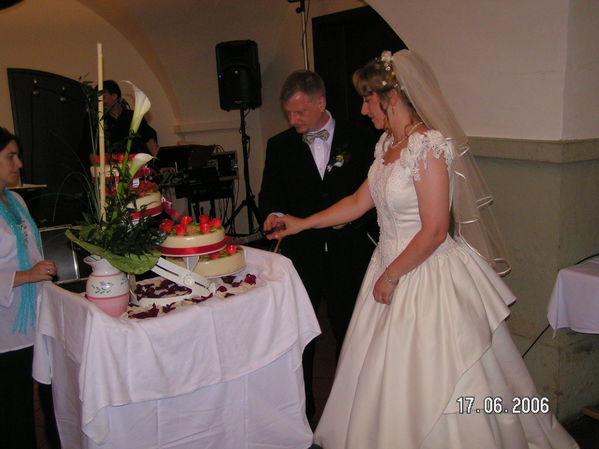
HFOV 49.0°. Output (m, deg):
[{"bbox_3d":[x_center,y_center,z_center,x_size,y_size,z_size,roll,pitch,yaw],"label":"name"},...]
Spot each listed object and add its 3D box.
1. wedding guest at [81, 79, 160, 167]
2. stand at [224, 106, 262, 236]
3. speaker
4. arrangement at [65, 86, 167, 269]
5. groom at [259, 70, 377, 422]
[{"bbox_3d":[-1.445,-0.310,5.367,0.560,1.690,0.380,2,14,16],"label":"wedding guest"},{"bbox_3d":[-0.512,-0.456,6.473,0.750,1.370,0.750,1,14,13],"label":"stand"},{"bbox_3d":[-0.569,-1.406,6.239,0.375,0.620,0.350,1,14,13],"label":"speaker"},{"bbox_3d":[-0.630,-0.146,2.264,0.360,0.655,0.340,-6,14,-15],"label":"arrangement"},{"bbox_3d":[0.097,0.133,3.195,0.550,1.740,0.420,4,15,23],"label":"groom"}]

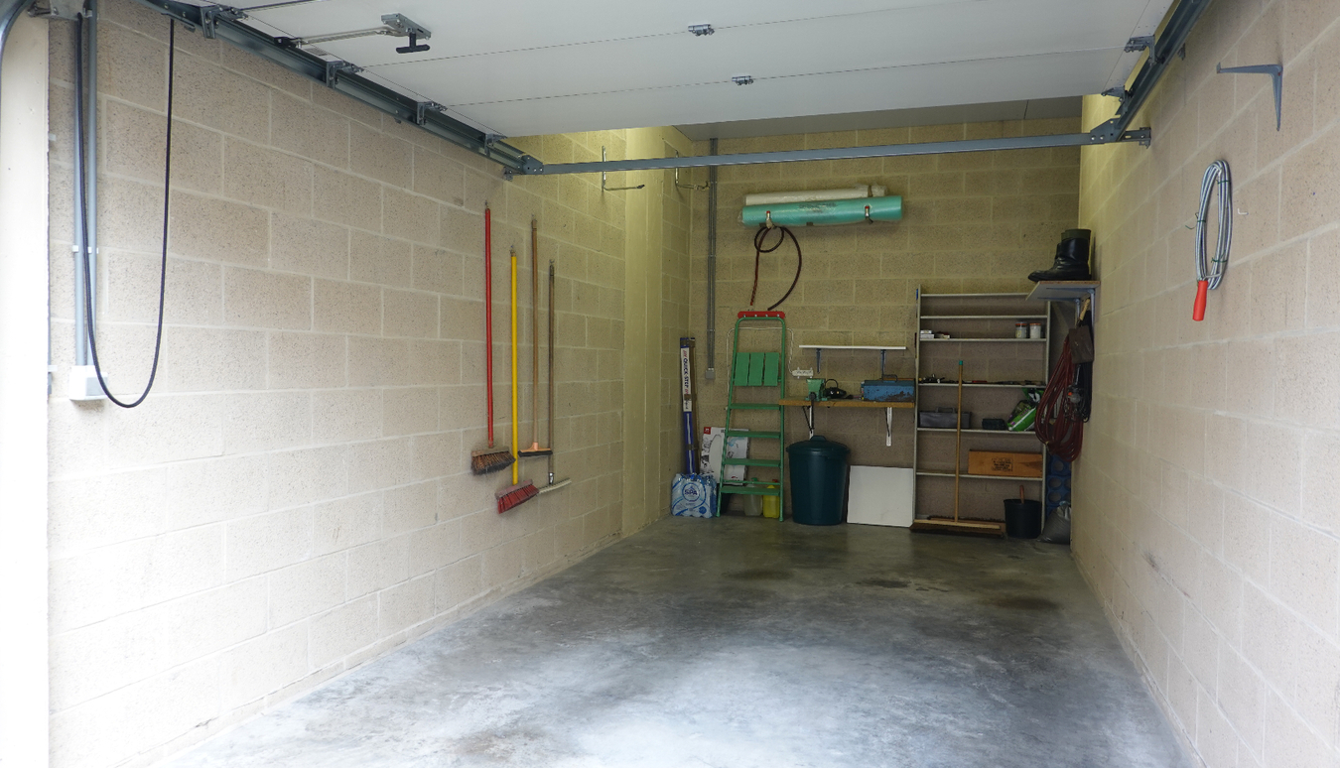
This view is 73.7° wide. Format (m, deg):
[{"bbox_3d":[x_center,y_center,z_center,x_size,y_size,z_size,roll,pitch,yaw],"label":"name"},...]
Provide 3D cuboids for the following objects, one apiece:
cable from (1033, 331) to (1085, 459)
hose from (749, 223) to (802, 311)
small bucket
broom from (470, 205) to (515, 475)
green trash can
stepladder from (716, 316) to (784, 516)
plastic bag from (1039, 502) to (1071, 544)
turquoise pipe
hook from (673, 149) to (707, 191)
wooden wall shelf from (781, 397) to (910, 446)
[{"bbox_3d":[2.296,0.058,5.269,0.280,0.800,0.200,1,1,18],"label":"cable"},{"bbox_3d":[0.841,-0.916,7.088,0.425,0.690,0.100,1,1,18],"label":"hose"},{"bbox_3d":[2.494,0.944,6.323,0.265,0.260,0.265,1,1,18],"label":"small bucket"},{"bbox_3d":[-0.830,-0.204,4.273,0.080,1.250,0.385,1,1,18],"label":"broom"},{"bbox_3d":[1.123,0.725,6.831,0.475,0.660,0.475,1,1,0],"label":"green trash can"},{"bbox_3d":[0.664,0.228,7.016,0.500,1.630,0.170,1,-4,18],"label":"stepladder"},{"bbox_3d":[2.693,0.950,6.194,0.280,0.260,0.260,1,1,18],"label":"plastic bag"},{"bbox_3d":[1.157,-1.342,6.946,1.240,0.175,0.175,1,1,18],"label":"turquoise pipe"},{"bbox_3d":[0.176,-1.675,6.978,0.255,0.290,0.050,1,1,18],"label":"hook"},{"bbox_3d":[1.343,0.299,6.795,1.000,0.350,0.420,1,1,18],"label":"wooden wall shelf"}]

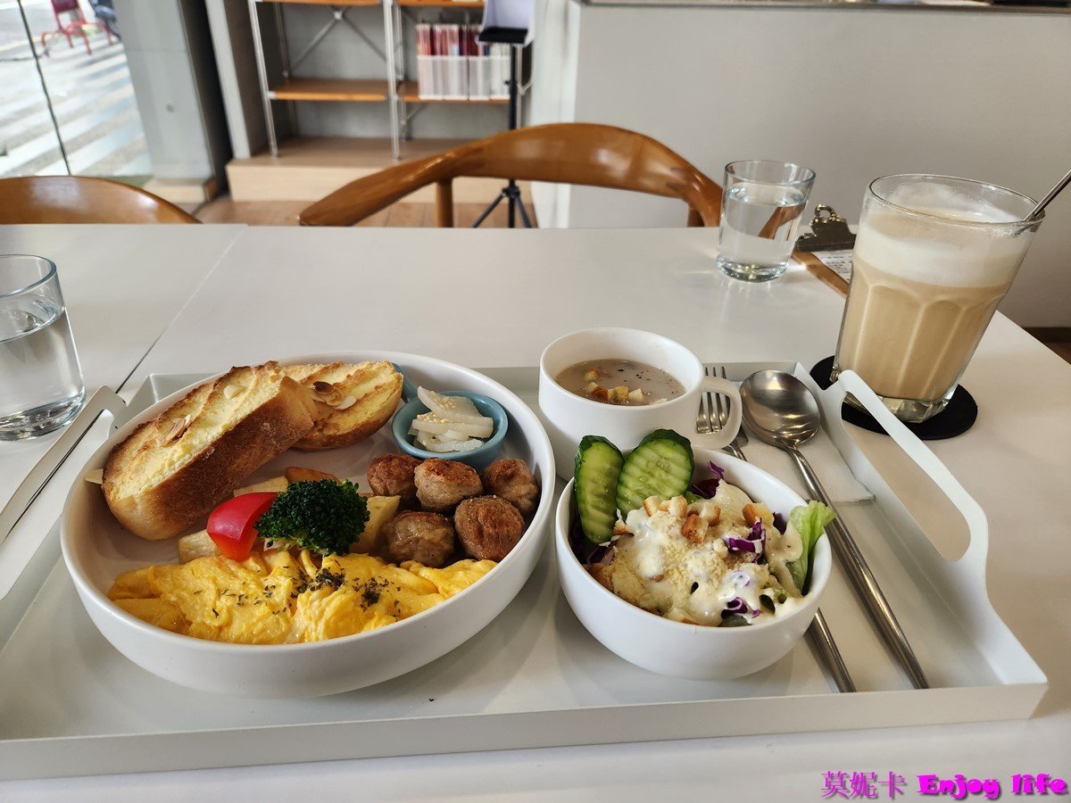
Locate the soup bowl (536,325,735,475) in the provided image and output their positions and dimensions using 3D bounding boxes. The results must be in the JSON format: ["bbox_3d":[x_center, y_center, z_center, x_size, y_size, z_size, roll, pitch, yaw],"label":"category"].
[{"bbox_3d":[0.054,0.007,0.373,0.104,0.059,0.080,2,33,-1],"label":"soup bowl"}]

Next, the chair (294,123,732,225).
[{"bbox_3d":[-0.008,0.046,1.026,0.600,0.765,0.530,8,34,10],"label":"chair"}]

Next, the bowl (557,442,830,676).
[{"bbox_3d":[0.059,0.068,0.289,0.102,0.050,0.102,1,33,-1],"label":"bowl"}]

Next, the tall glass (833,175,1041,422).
[{"bbox_3d":[0.229,-0.060,0.426,0.088,0.125,0.088,-1,33,-5],"label":"tall glass"}]

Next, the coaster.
[{"bbox_3d":[0.231,-0.007,0.462,0.103,0.004,0.103,-1,33,-5],"label":"coaster"}]

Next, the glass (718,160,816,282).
[{"bbox_3d":[0.192,-0.155,0.612,0.074,0.086,0.074,-1,33,-5],"label":"glass"}]

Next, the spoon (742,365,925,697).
[{"bbox_3d":[0.150,0.042,0.357,0.041,0.022,0.228,2,33,0],"label":"spoon"}]

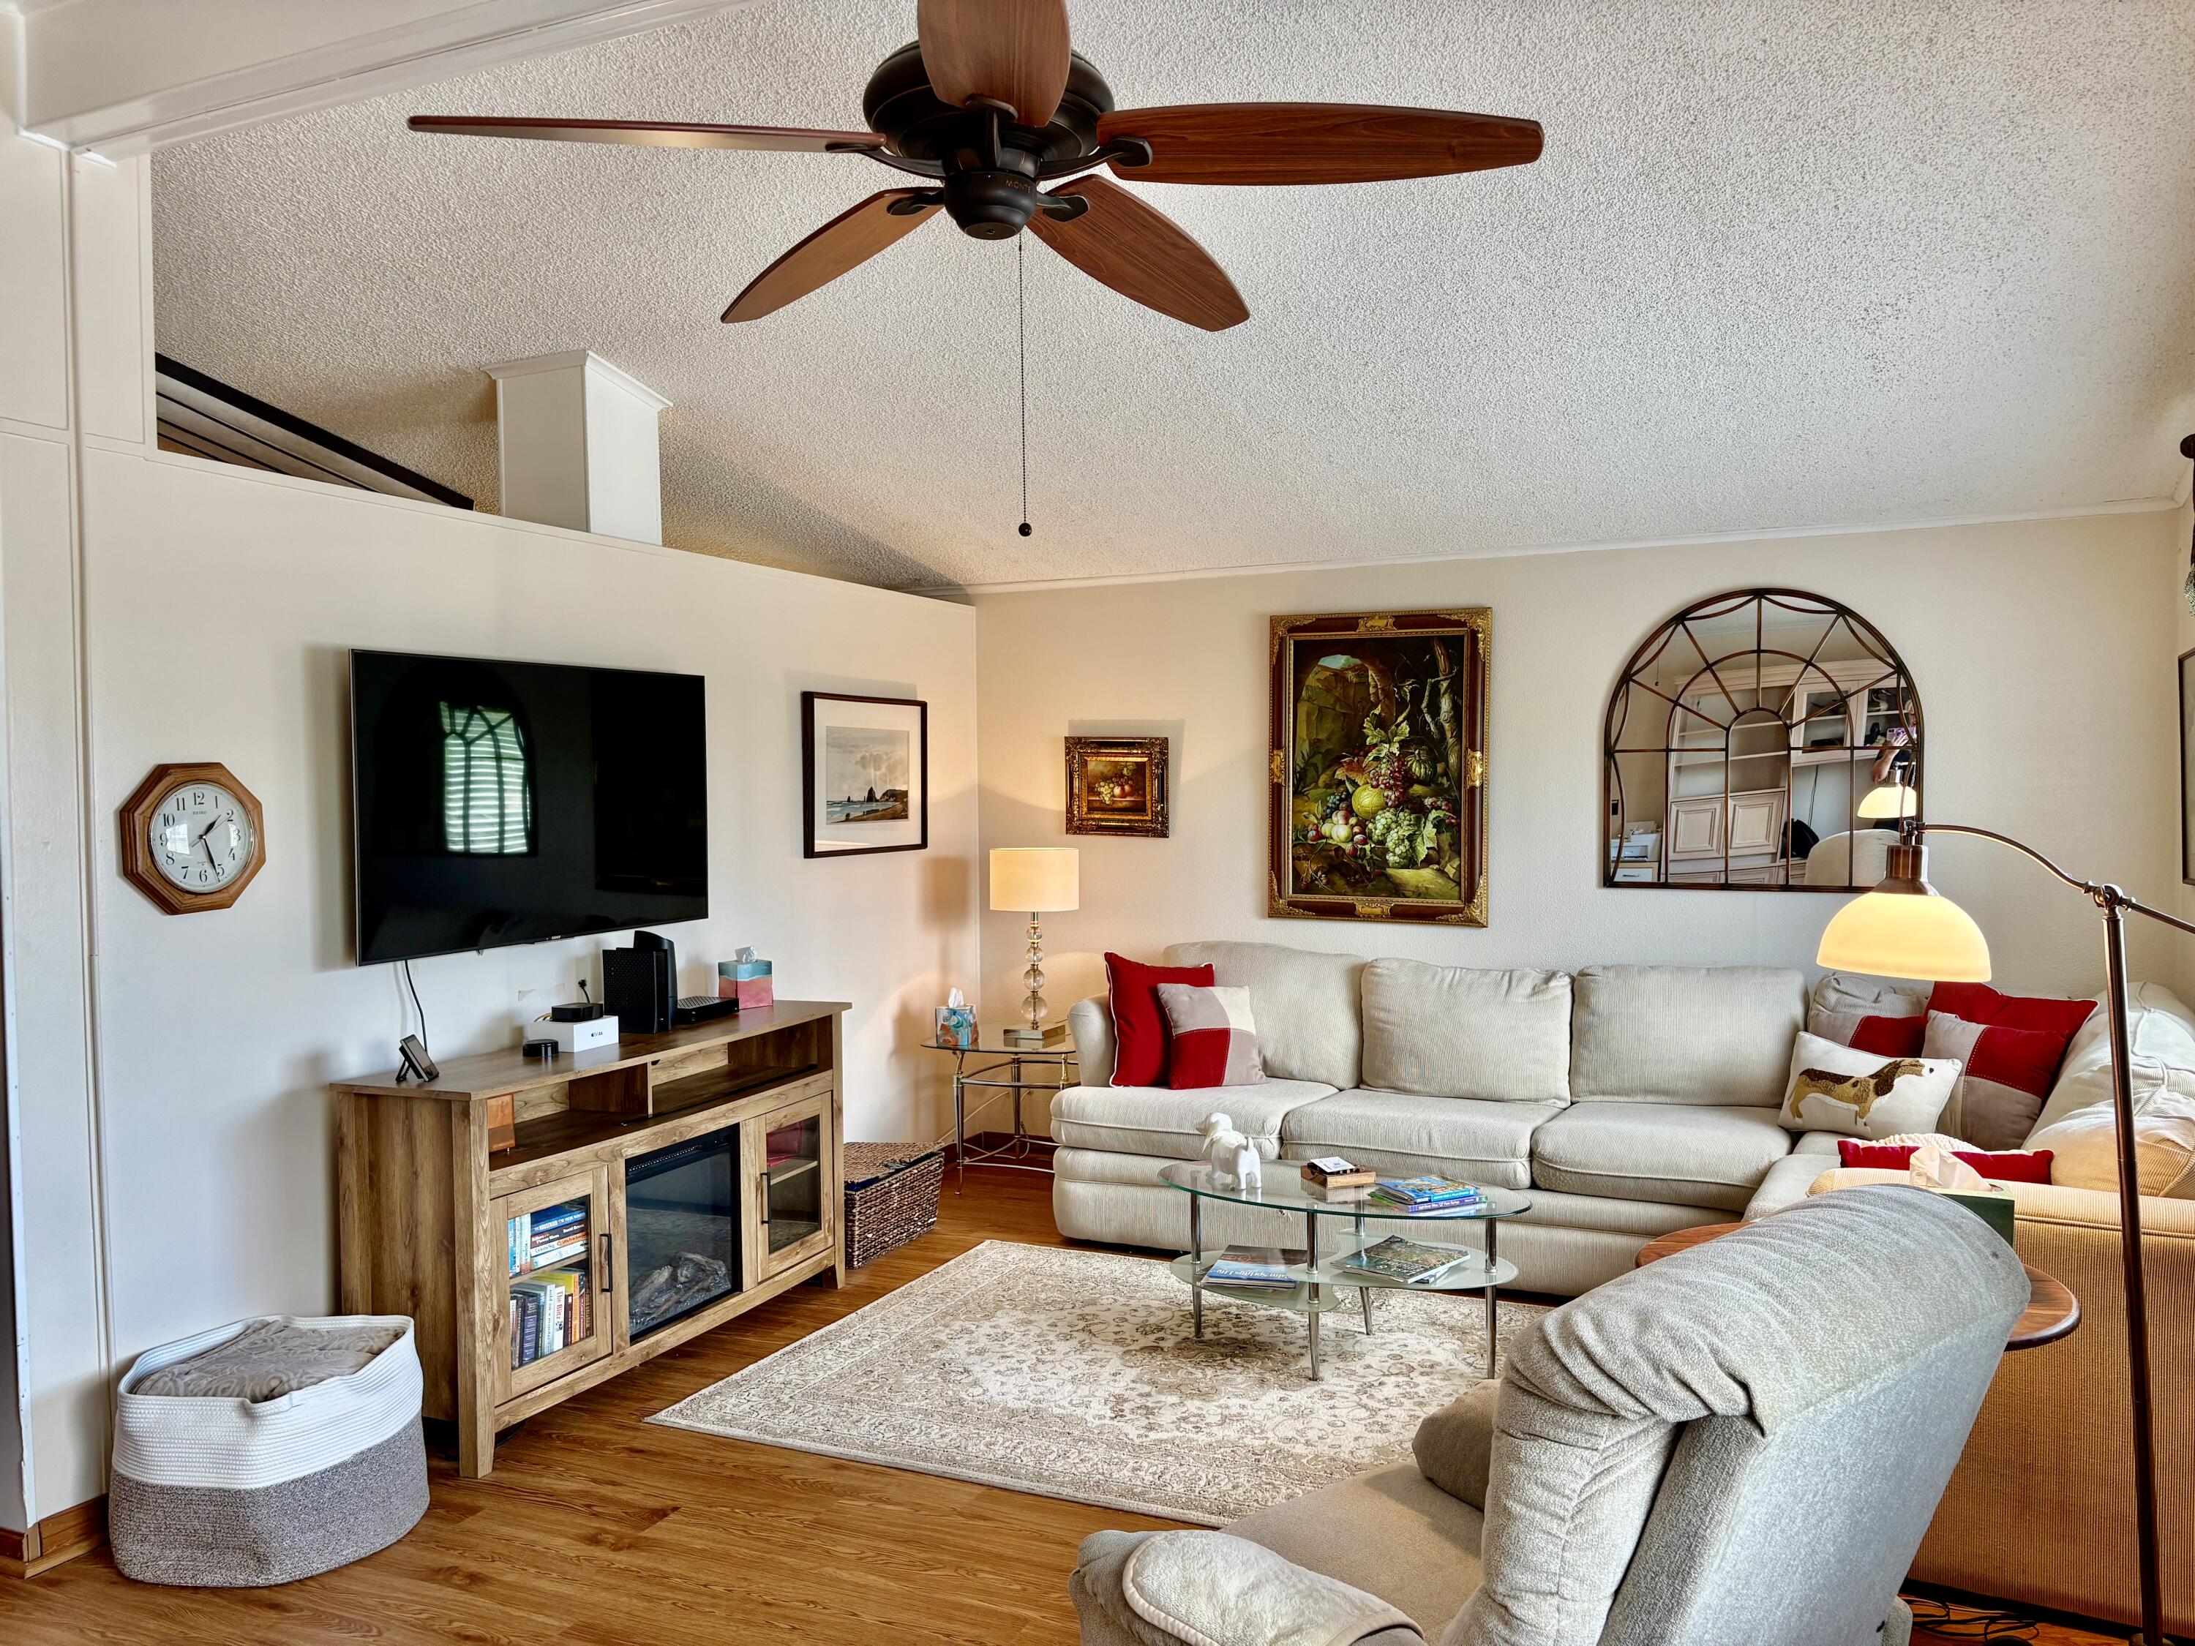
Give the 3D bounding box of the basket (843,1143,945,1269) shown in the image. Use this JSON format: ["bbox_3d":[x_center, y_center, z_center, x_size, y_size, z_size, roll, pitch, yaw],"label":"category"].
[{"bbox_3d":[-0.810,1.247,5.397,0.420,0.250,0.570,0,2,24],"label":"basket"}]

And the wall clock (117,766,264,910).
[{"bbox_3d":[-1.900,0.032,3.472,0.050,0.310,0.305,0,2,24],"label":"wall clock"}]

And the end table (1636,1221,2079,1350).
[{"bbox_3d":[1.287,1.109,2.840,0.680,0.660,0.680,0,2,24],"label":"end table"}]

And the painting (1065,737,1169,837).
[{"bbox_3d":[0.073,-0.137,6.382,0.435,0.382,0.050,0,2,24],"label":"painting"}]

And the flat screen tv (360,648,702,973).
[{"bbox_3d":[-1.448,-0.054,4.331,0.060,0.720,1.275,0,2,24],"label":"flat screen tv"}]

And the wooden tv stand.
[{"bbox_3d":[-1.225,0.985,4.311,0.395,0.850,1.475,0,2,24],"label":"wooden tv stand"}]

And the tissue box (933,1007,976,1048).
[{"bbox_3d":[-0.511,0.735,6.061,0.112,0.125,0.112,0,2,24],"label":"tissue box"}]

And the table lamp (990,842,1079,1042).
[{"bbox_3d":[-0.233,0.443,6.200,0.330,0.695,0.330,0,2,0],"label":"table lamp"}]

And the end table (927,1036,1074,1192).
[{"bbox_3d":[-0.242,1.069,6.128,0.640,0.550,0.640,0,2,24],"label":"end table"}]

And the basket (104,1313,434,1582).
[{"bbox_3d":[-1.692,1.263,3.397,0.440,0.360,0.510,0,2,16],"label":"basket"}]

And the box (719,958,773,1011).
[{"bbox_3d":[-1.036,0.478,4.867,0.112,0.125,0.112,-2,2,-41],"label":"box"}]

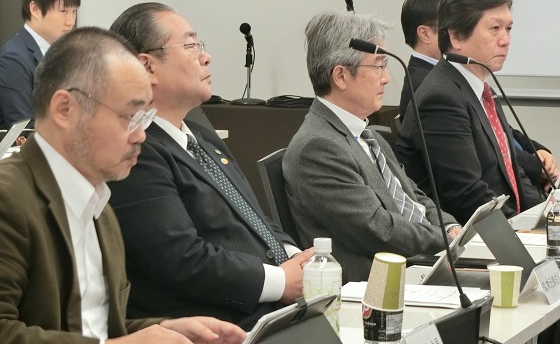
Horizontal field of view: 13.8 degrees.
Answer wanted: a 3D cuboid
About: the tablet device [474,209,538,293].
[{"bbox_3d":[0.481,0.165,4.857,0.020,0.175,0.250,-35,-5,18],"label":"tablet device"}]

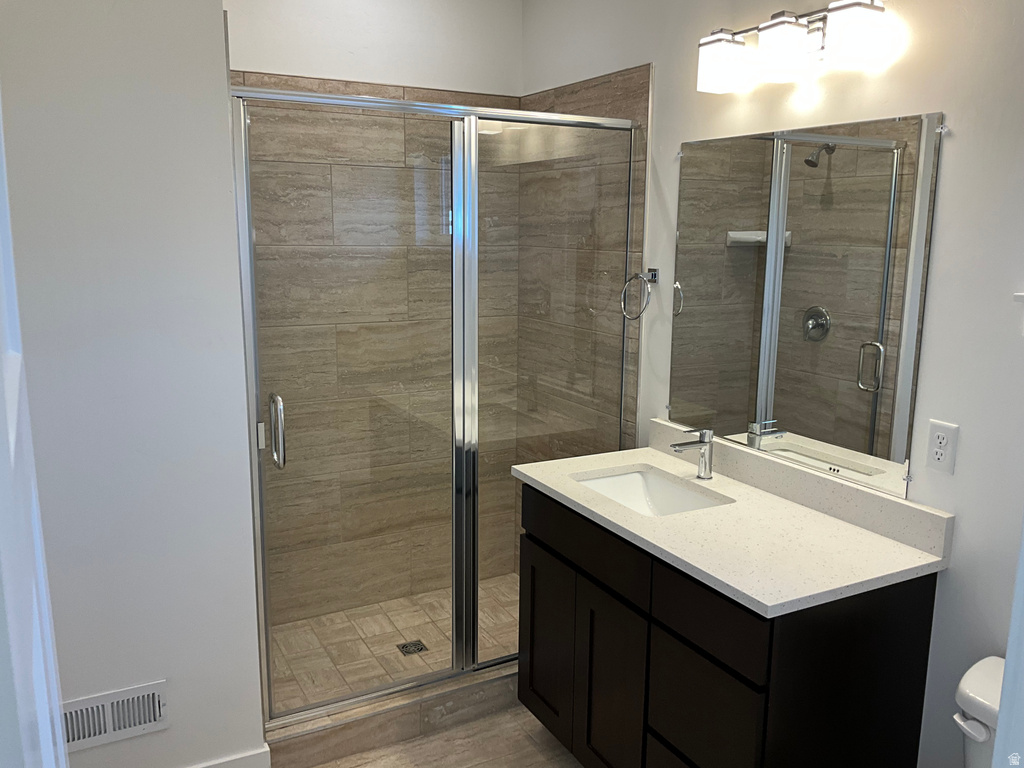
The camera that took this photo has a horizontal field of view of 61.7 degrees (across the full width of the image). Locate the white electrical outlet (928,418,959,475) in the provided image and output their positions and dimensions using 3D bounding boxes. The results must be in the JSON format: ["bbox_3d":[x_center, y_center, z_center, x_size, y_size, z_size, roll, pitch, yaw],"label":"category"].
[{"bbox_3d":[0.997,0.148,1.992,0.008,0.116,0.072,-5,12,-27],"label":"white electrical outlet"}]

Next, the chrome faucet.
[{"bbox_3d":[0.536,0.214,2.567,0.165,0.152,0.046,-5,12,-27],"label":"chrome faucet"}]

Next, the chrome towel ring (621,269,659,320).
[{"bbox_3d":[0.443,-0.302,2.903,0.075,0.173,0.162,-5,12,-27],"label":"chrome towel ring"}]

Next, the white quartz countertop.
[{"bbox_3d":[0.511,0.346,2.353,0.567,0.028,1.113,-5,12,-27],"label":"white quartz countertop"}]

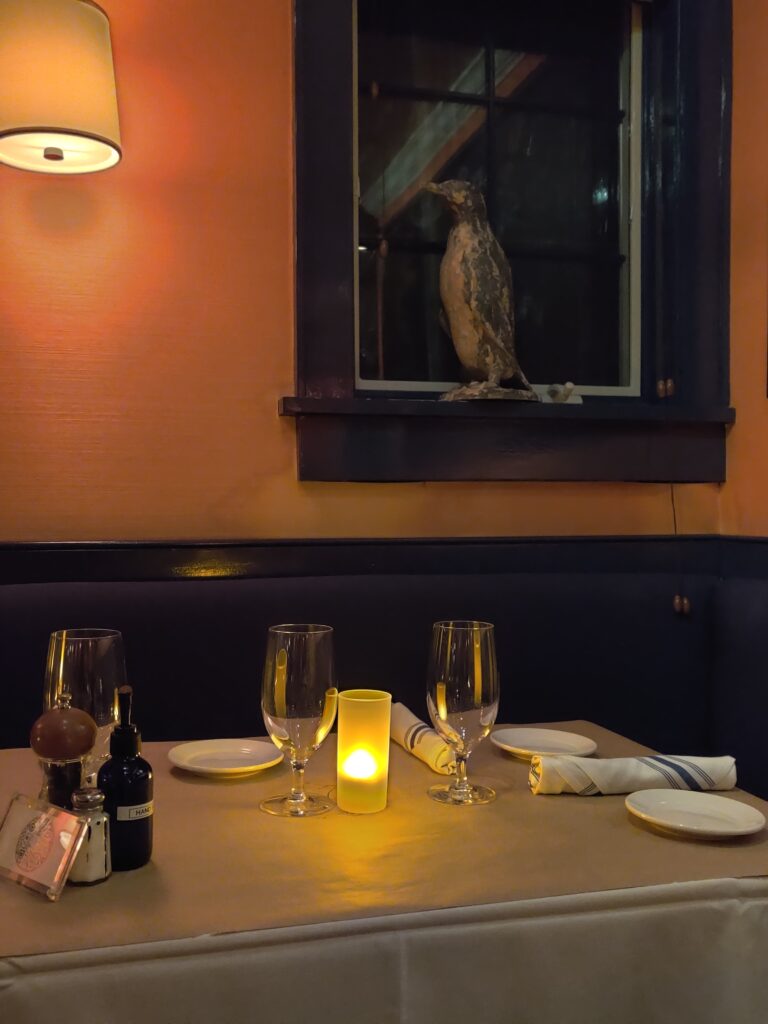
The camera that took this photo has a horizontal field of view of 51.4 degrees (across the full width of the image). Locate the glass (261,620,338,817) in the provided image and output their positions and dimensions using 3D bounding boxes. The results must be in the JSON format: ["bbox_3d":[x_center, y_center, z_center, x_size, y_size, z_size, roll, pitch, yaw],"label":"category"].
[{"bbox_3d":[-0.092,0.223,0.872,0.083,0.192,0.083,1,-1,0],"label":"glass"}]

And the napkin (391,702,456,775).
[{"bbox_3d":[0.049,0.306,1.105,0.043,0.039,0.230,1,-1,-17],"label":"napkin"}]

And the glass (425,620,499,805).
[{"bbox_3d":[0.090,0.227,0.912,0.083,0.192,0.083,1,-1,0],"label":"glass"}]

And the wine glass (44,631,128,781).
[{"bbox_3d":[-0.300,0.219,0.799,0.084,0.193,0.084,1,-1,0],"label":"wine glass"}]

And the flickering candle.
[{"bbox_3d":[-0.022,0.260,0.873,0.058,0.120,0.058,1,-1,0],"label":"flickering candle"}]

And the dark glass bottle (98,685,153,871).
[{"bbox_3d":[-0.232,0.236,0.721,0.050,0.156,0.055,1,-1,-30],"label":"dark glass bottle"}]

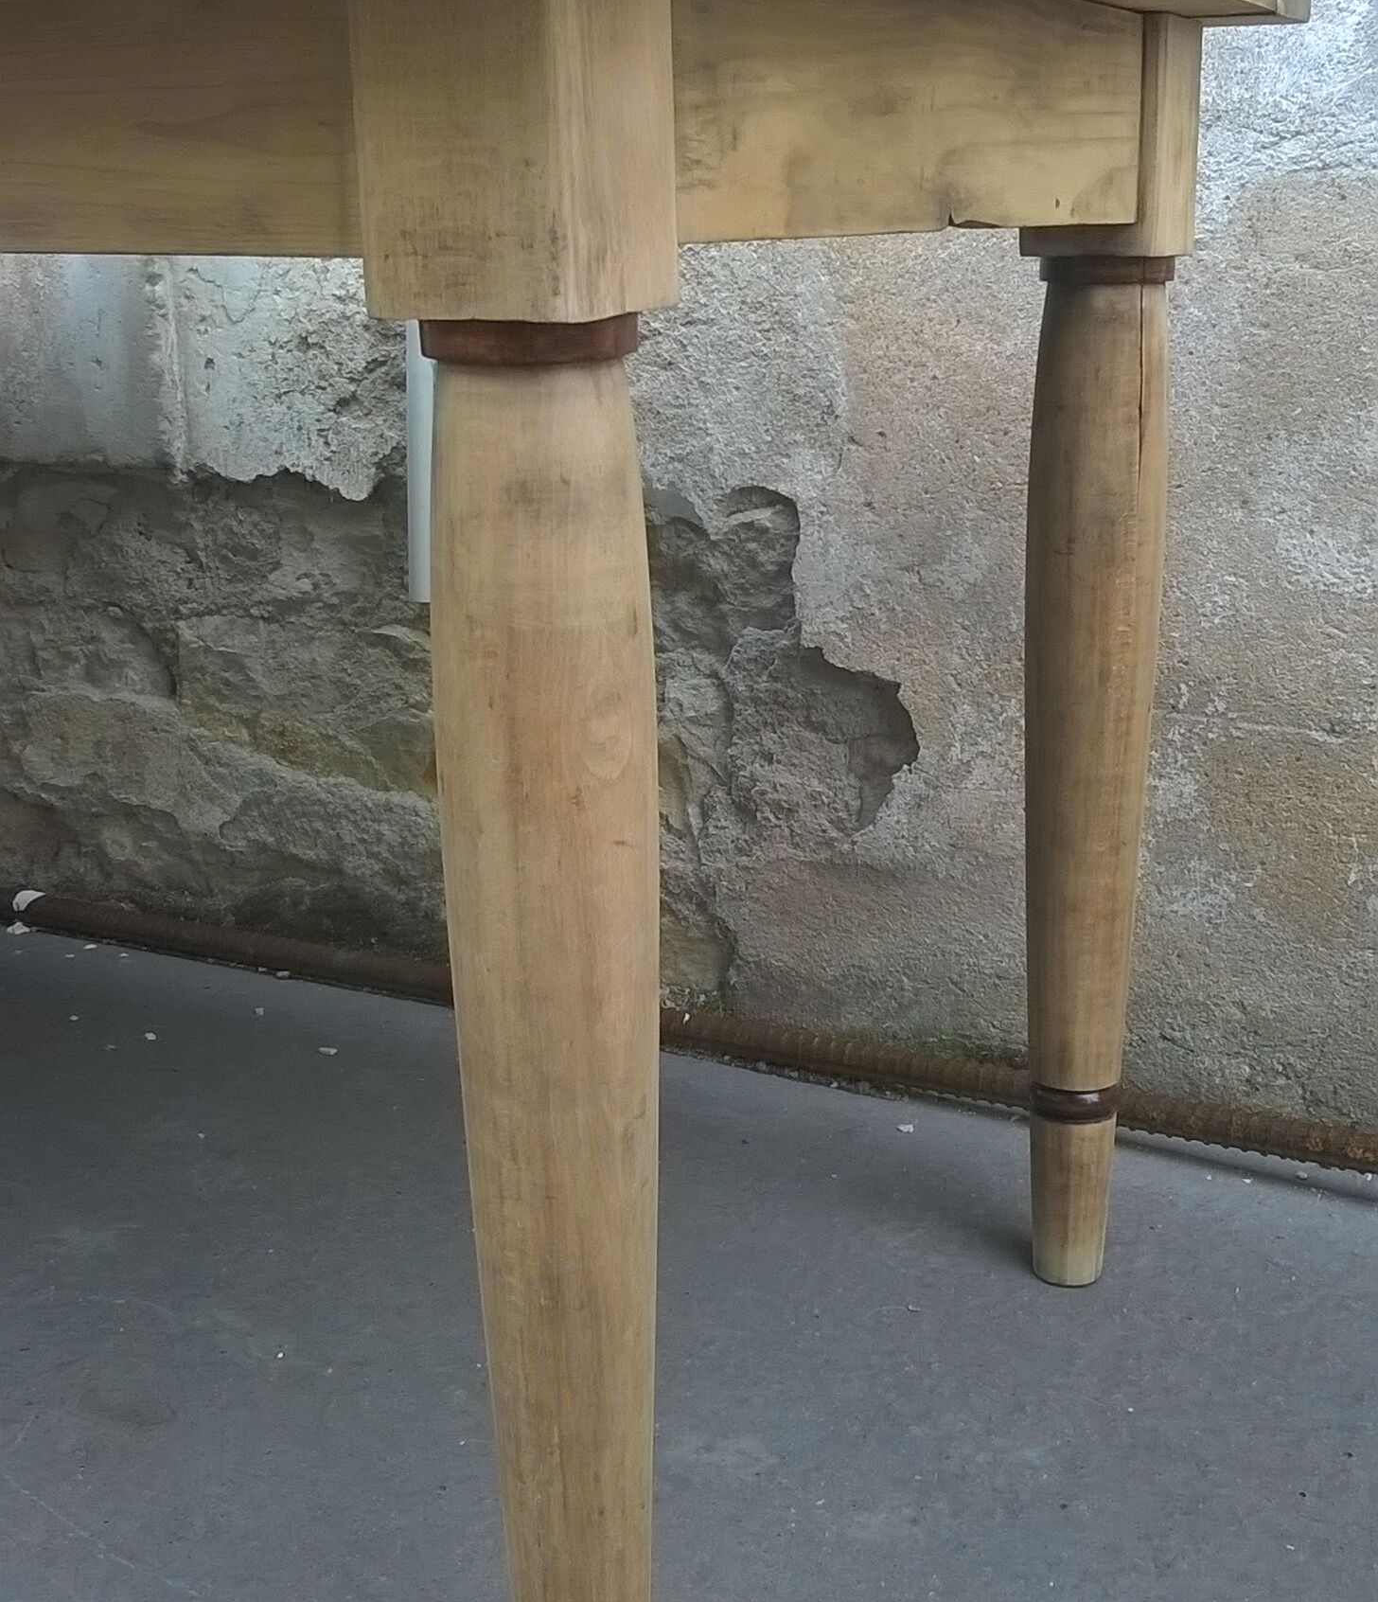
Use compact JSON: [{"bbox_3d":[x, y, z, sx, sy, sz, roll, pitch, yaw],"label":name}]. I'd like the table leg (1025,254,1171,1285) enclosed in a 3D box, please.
[{"bbox_3d":[0.234,-0.004,1.260,0.075,0.611,0.075,7,18,27],"label":"table leg"}]

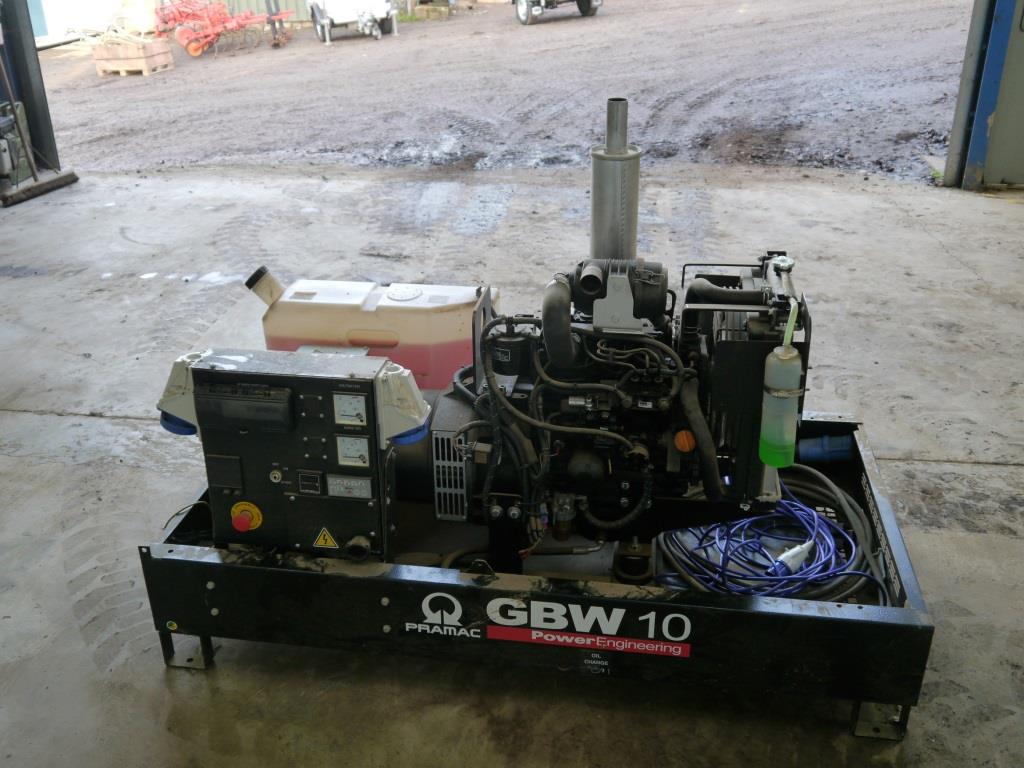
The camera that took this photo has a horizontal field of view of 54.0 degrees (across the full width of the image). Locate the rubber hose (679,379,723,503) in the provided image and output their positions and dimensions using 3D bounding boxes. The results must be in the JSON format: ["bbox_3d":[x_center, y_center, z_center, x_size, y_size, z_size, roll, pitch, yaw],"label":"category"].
[{"bbox_3d":[0.407,0.120,2.183,0.092,0.285,0.086,3,25,8],"label":"rubber hose"}]

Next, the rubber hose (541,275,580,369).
[{"bbox_3d":[0.105,-0.131,2.160,0.074,0.191,0.107,3,25,8],"label":"rubber hose"}]

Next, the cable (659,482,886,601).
[{"bbox_3d":[0.611,0.400,2.432,0.478,0.117,0.409,3,25,8],"label":"cable"}]

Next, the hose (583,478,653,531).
[{"bbox_3d":[0.238,0.266,2.259,0.146,0.115,0.055,3,25,8],"label":"hose"}]

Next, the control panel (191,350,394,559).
[{"bbox_3d":[-0.450,0.167,2.142,0.386,0.454,0.105,3,25,8],"label":"control panel"}]

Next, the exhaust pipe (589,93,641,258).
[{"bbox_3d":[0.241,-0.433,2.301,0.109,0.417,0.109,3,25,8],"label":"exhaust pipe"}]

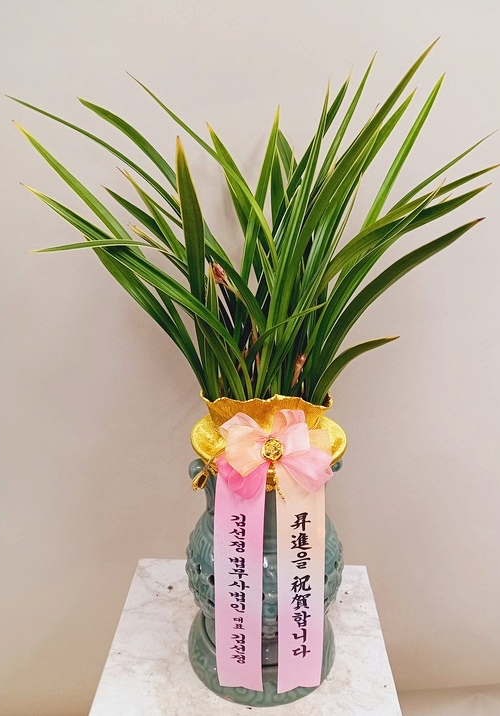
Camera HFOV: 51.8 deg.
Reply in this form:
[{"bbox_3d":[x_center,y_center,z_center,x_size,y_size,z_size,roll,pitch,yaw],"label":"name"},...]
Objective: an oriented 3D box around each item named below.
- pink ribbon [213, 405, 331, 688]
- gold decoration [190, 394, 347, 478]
[{"bbox_3d":[0.020,0.207,0.493,0.110,0.340,0.070,1,20,0],"label":"pink ribbon"},{"bbox_3d":[0.020,0.054,0.541,0.165,0.078,0.160,1,20,0],"label":"gold decoration"}]

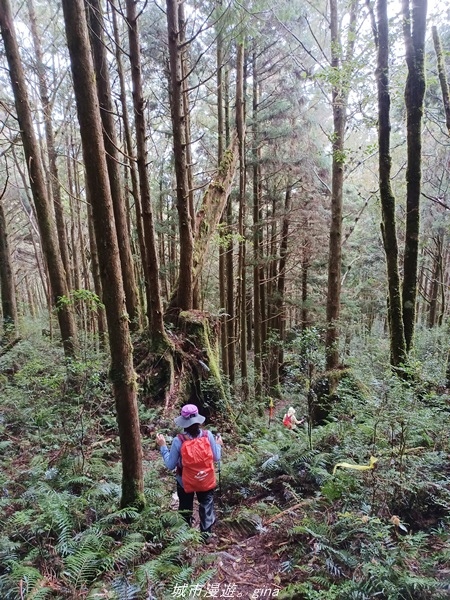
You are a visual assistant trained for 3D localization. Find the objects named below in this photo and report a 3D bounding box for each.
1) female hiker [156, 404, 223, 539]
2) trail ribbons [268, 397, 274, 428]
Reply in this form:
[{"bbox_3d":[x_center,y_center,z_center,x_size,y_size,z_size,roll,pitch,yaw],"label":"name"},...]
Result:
[{"bbox_3d":[-0.352,1.836,4.578,0.680,1.600,0.600,-4,14,-7],"label":"female hiker"},{"bbox_3d":[1.395,3.375,13.000,0.160,0.950,0.100,-2,15,0],"label":"trail ribbons"}]

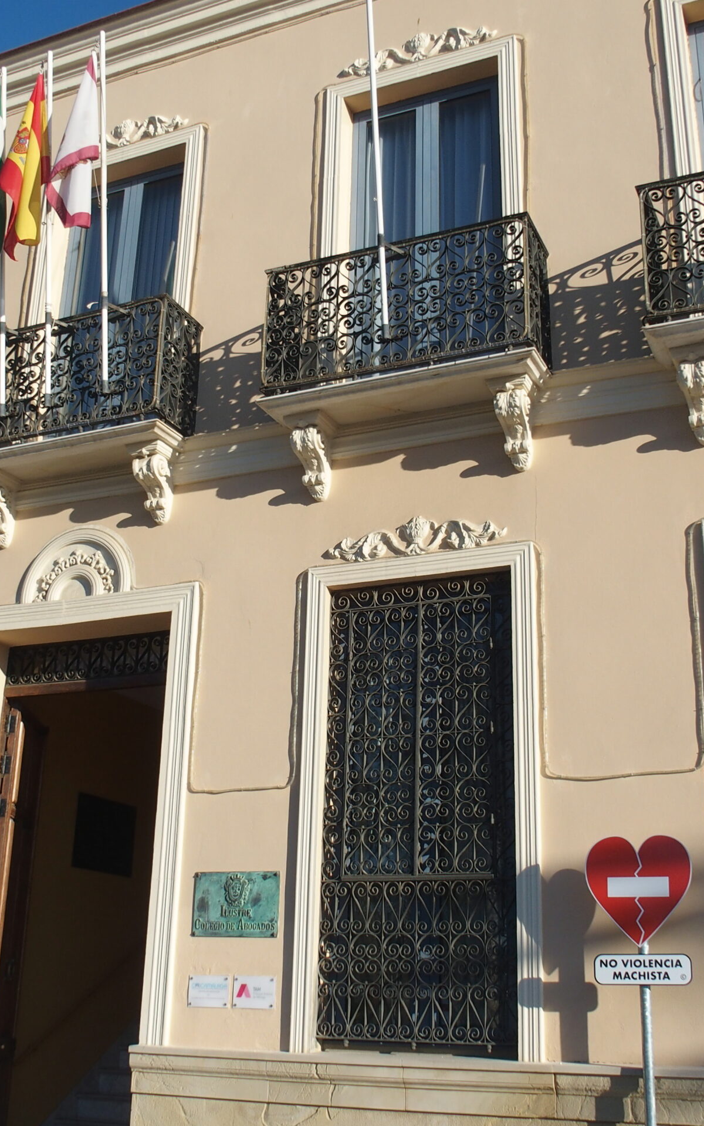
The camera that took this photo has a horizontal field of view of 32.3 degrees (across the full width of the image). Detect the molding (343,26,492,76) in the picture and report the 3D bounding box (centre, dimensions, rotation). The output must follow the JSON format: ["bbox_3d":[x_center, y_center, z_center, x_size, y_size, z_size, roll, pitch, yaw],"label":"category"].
[{"bbox_3d":[0.516,-4.191,9.878,1.358,0.274,0.081,-7,-21,22],"label":"molding"}]

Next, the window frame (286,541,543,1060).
[{"bbox_3d":[0.418,1.481,7.902,1.646,3.208,0.133,-7,-21,22],"label":"window frame"}]

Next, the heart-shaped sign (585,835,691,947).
[{"bbox_3d":[1.589,1.815,6.723,0.592,0.594,0.030,-7,-21,23],"label":"heart-shaped sign"}]

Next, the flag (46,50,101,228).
[{"bbox_3d":[-2.127,-3.277,9.406,0.406,1.559,0.300,-7,-21,23],"label":"flag"}]

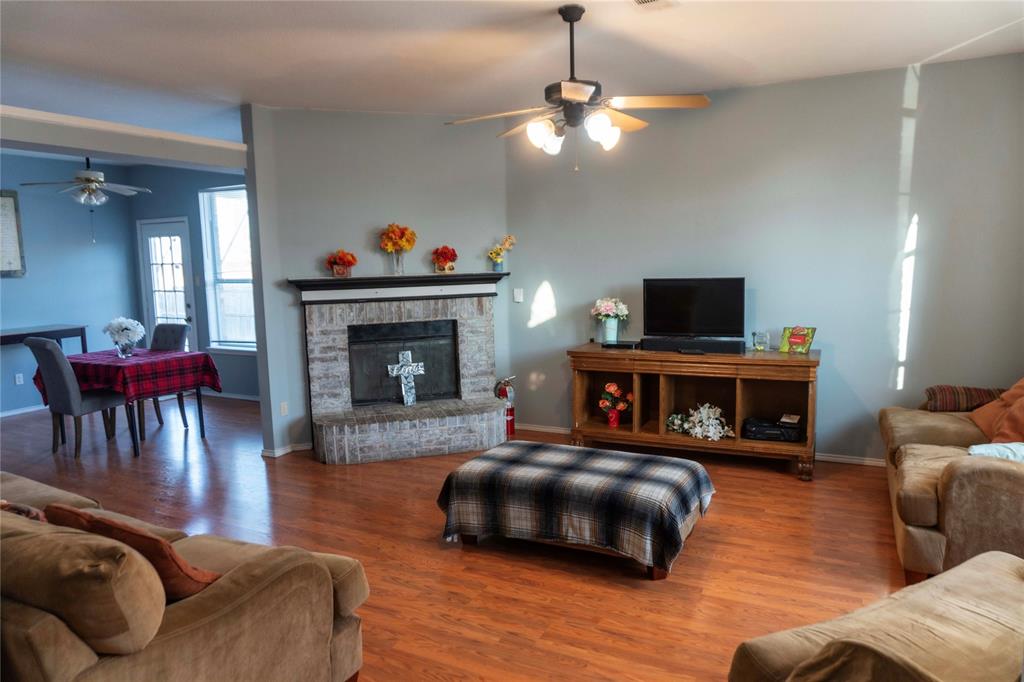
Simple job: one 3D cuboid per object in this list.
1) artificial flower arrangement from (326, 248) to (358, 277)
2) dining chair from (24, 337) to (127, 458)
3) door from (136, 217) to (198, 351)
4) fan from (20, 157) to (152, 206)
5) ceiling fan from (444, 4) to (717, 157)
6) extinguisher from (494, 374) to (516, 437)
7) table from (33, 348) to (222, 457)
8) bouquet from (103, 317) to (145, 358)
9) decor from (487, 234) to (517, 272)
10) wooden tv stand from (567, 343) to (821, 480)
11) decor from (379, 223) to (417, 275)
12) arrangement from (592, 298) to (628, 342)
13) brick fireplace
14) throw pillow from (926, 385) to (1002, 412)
[{"bbox_3d":[-1.345,-0.600,5.388,0.250,0.215,0.200,-1,7,-1],"label":"artificial flower arrangement"},{"bbox_3d":[-3.606,0.432,5.771,0.442,1.000,0.628,2,8,26],"label":"dining chair"},{"bbox_3d":[-4.147,-0.403,8.312,0.930,2.080,0.100,2,8,29],"label":"door"},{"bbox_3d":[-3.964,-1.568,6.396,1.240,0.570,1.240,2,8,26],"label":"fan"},{"bbox_3d":[0.304,-1.283,3.378,1.290,0.700,1.290,-1,7,5],"label":"ceiling fan"},{"bbox_3d":[-0.045,0.569,6.003,0.180,0.510,0.150,-1,7,1],"label":"extinguisher"},{"bbox_3d":[-3.398,0.511,6.107,1.180,0.760,0.880,2,8,29],"label":"table"},{"bbox_3d":[-3.351,-0.032,5.897,0.315,0.341,0.320,-6,8,-30],"label":"bouquet"},{"bbox_3d":[-0.086,-0.720,5.657,0.235,0.310,0.170,-3,7,-10],"label":"decor"},{"bbox_3d":[1.335,0.482,5.120,1.757,0.813,0.525,2,8,26],"label":"wooden tv stand"},{"bbox_3d":[-0.916,-0.724,5.522,0.290,0.410,0.270,-4,7,-17],"label":"decor"},{"bbox_3d":[0.768,-0.164,5.364,0.285,0.355,0.240,2,8,26],"label":"arrangement"},{"bbox_3d":[-0.849,0.189,5.492,1.745,1.412,0.543,-3,7,-10],"label":"brick fireplace"},{"bbox_3d":[2.663,0.321,3.974,0.460,0.160,0.380,2,8,29],"label":"throw pillow"}]

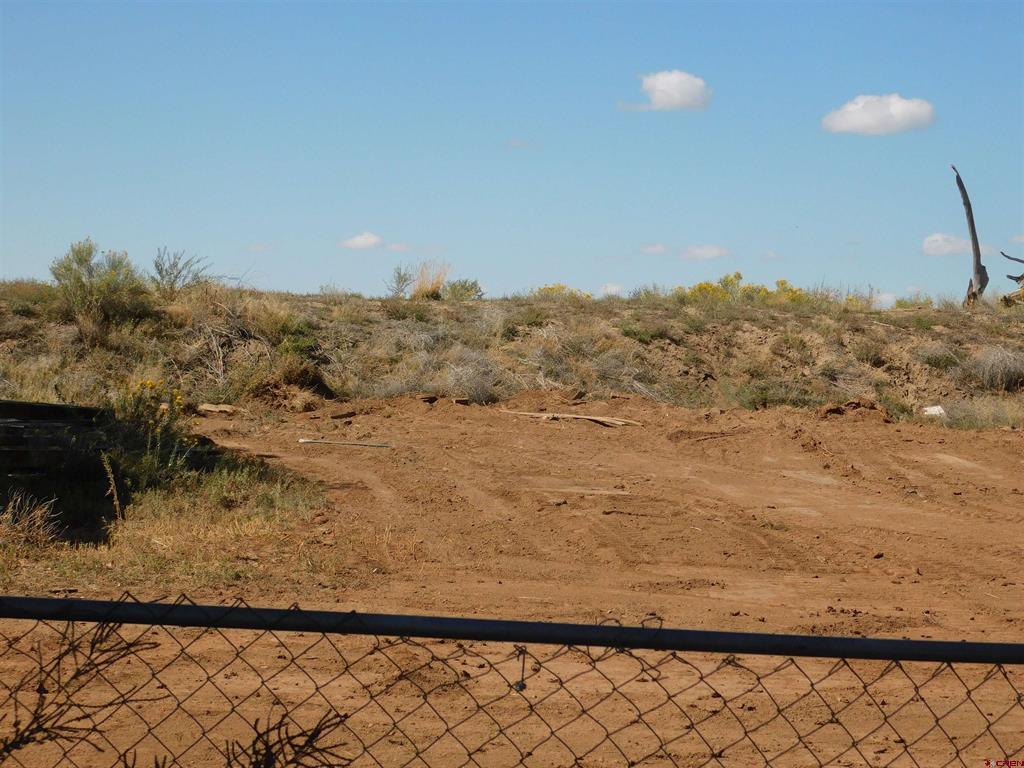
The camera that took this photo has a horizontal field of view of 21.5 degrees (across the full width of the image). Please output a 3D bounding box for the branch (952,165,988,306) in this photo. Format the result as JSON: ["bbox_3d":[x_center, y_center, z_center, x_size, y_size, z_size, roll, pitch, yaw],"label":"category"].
[{"bbox_3d":[8.176,-2.648,48.000,0.640,2.530,0.480,0,1,0],"label":"branch"}]

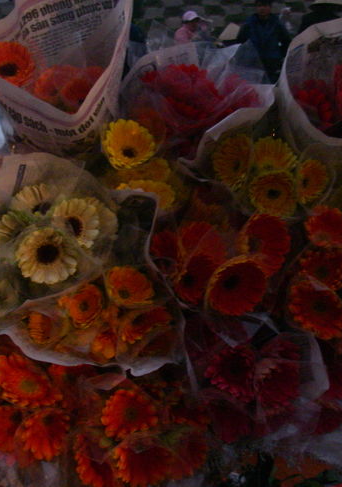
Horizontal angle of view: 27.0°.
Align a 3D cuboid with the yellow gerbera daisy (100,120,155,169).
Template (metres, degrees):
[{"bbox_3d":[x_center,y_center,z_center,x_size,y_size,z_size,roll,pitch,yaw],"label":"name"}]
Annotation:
[{"bbox_3d":[-0.066,-0.155,1.129,0.086,0.086,0.036,-2,-12,-4],"label":"yellow gerbera daisy"}]

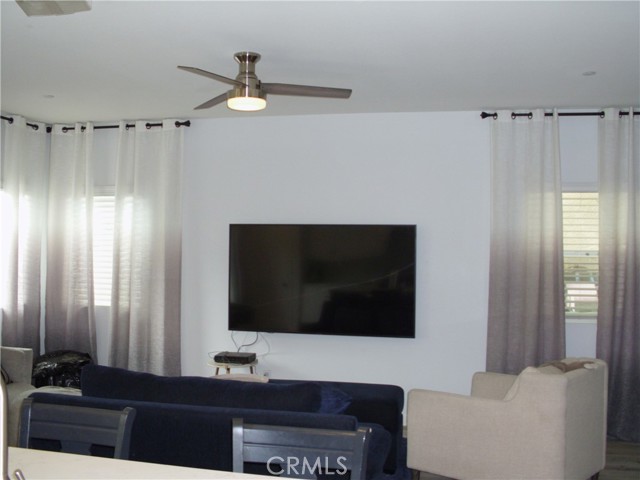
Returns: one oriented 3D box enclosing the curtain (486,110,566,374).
[{"bbox_3d":[1.671,0.265,5.701,0.610,2.640,0.140,1,0,13],"label":"curtain"}]

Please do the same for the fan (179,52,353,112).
[{"bbox_3d":[-0.384,-0.907,4.088,1.240,0.335,1.180,1,0,13],"label":"fan"}]

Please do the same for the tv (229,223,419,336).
[{"bbox_3d":[0.007,0.346,6.139,1.670,0.957,0.065,1,0,13],"label":"tv"}]

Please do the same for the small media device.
[{"bbox_3d":[-0.728,1.021,6.047,0.310,0.055,0.200,1,0,13],"label":"small media device"}]

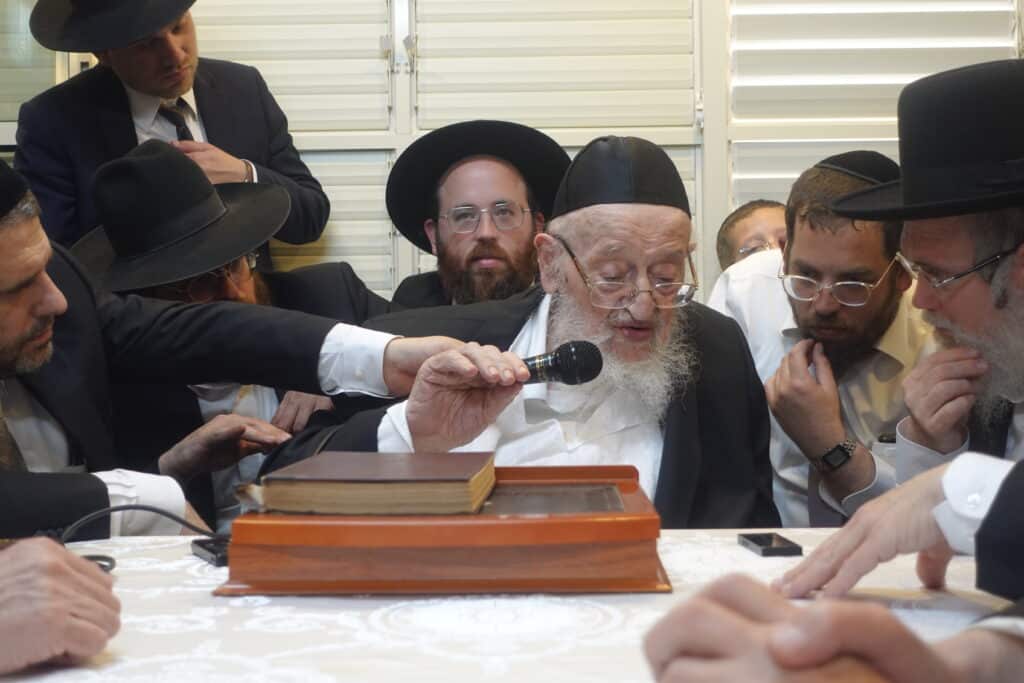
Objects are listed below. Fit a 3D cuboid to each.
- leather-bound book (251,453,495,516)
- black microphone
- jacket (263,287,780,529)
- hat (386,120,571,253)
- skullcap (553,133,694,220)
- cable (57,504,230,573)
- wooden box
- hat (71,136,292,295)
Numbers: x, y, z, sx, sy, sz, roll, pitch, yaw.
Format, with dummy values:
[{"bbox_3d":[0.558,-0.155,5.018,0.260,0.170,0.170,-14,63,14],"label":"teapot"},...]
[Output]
[{"bbox_3d":[-0.126,0.145,1.440,0.198,0.037,0.270,-1,0,4],"label":"leather-bound book"},{"bbox_3d":[0.018,0.034,1.605,0.180,0.051,0.051,-11,1,-7],"label":"black microphone"},{"bbox_3d":[0.010,0.220,1.770,0.660,0.600,0.400,-1,0,-3],"label":"jacket"},{"bbox_3d":[-0.053,-0.277,2.270,0.300,0.135,0.330,-1,-41,-3],"label":"hat"},{"bbox_3d":[0.129,-0.193,1.660,0.168,0.105,0.185,0,-4,-18],"label":"skullcap"},{"bbox_3d":[-0.393,0.208,1.480,0.195,0.072,0.120,-1,0,0],"label":"cable"},{"bbox_3d":[-0.057,0.185,1.437,0.417,0.088,0.335,-1,0,2],"label":"wooden box"},{"bbox_3d":[-0.484,-0.200,1.980,0.305,0.140,0.340,-37,38,-29],"label":"hat"}]

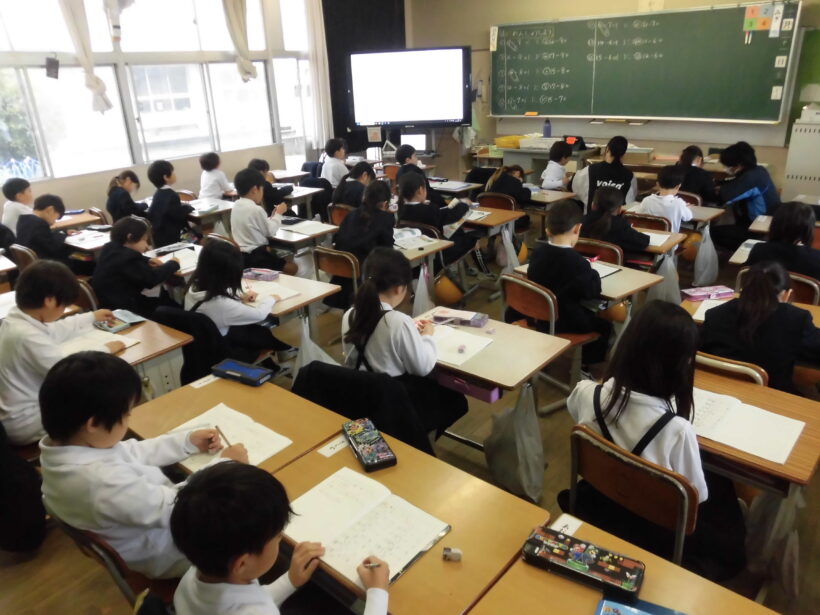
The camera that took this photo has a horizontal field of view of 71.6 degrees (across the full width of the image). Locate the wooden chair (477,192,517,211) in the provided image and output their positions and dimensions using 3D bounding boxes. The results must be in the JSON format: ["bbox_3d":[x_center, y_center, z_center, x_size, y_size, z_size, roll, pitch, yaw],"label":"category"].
[{"bbox_3d":[0.803,-0.665,4.827,0.370,0.630,0.420,15,27,35],"label":"wooden chair"}]

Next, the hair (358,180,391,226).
[{"bbox_3d":[-0.194,-0.610,3.280,0.180,0.270,0.200,17,29,39],"label":"hair"}]

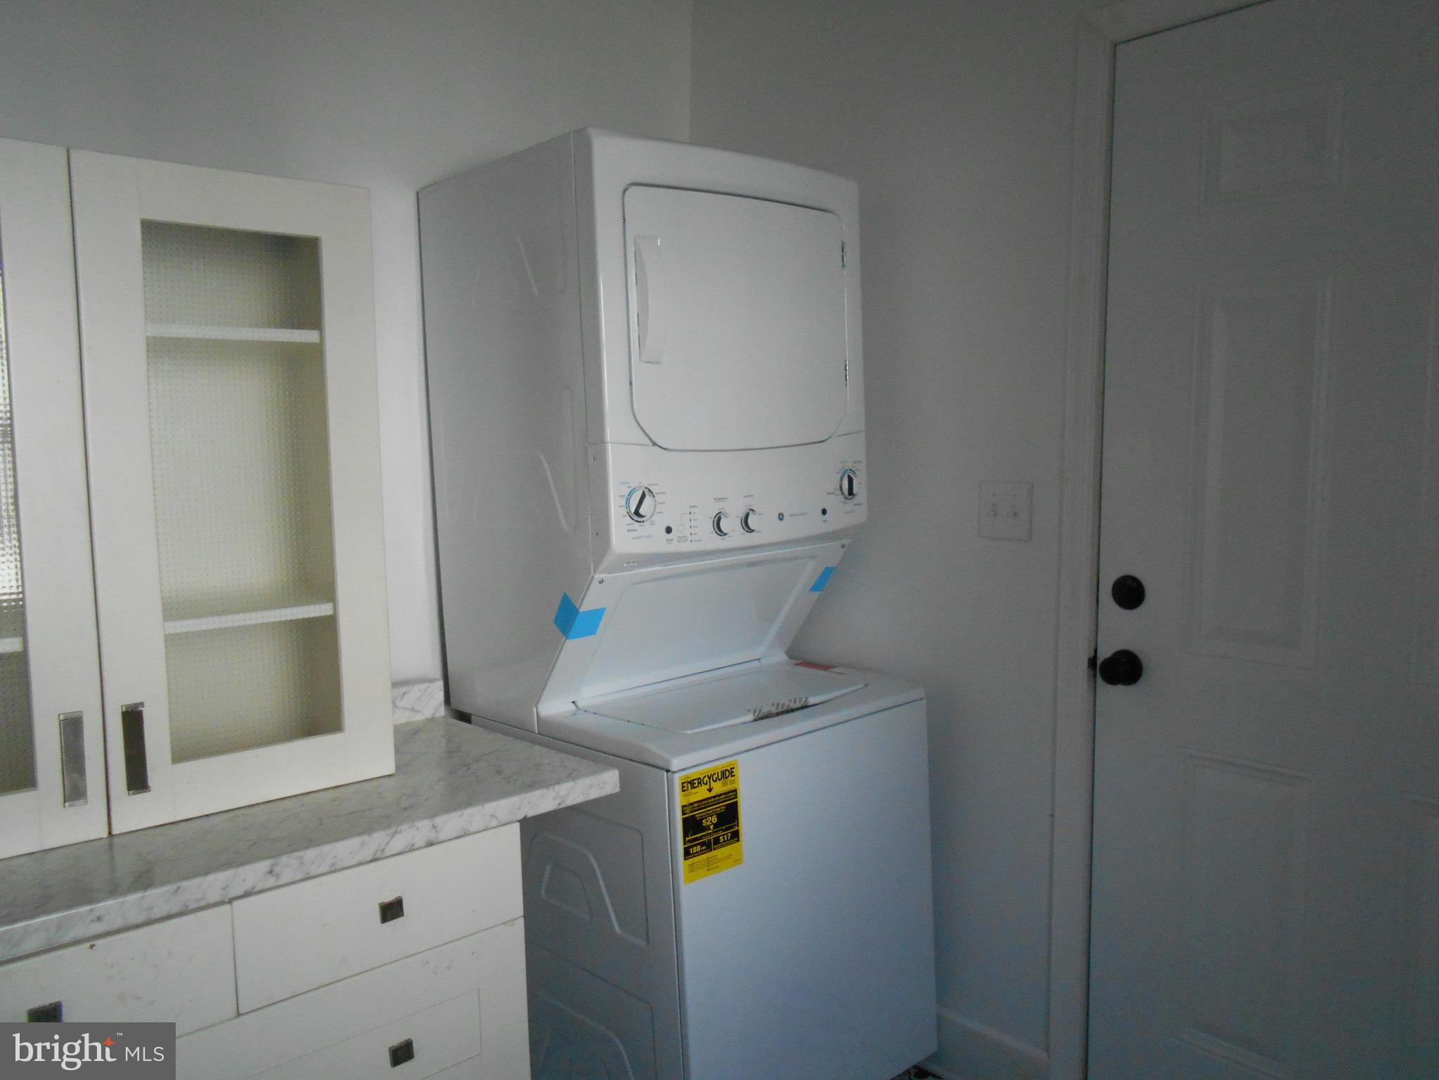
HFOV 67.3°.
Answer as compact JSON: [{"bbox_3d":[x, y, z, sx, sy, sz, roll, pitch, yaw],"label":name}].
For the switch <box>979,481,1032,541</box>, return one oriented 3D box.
[{"bbox_3d":[0.571,-0.058,2.158,0.015,0.115,0.117,-6,8,-42],"label":"switch"}]

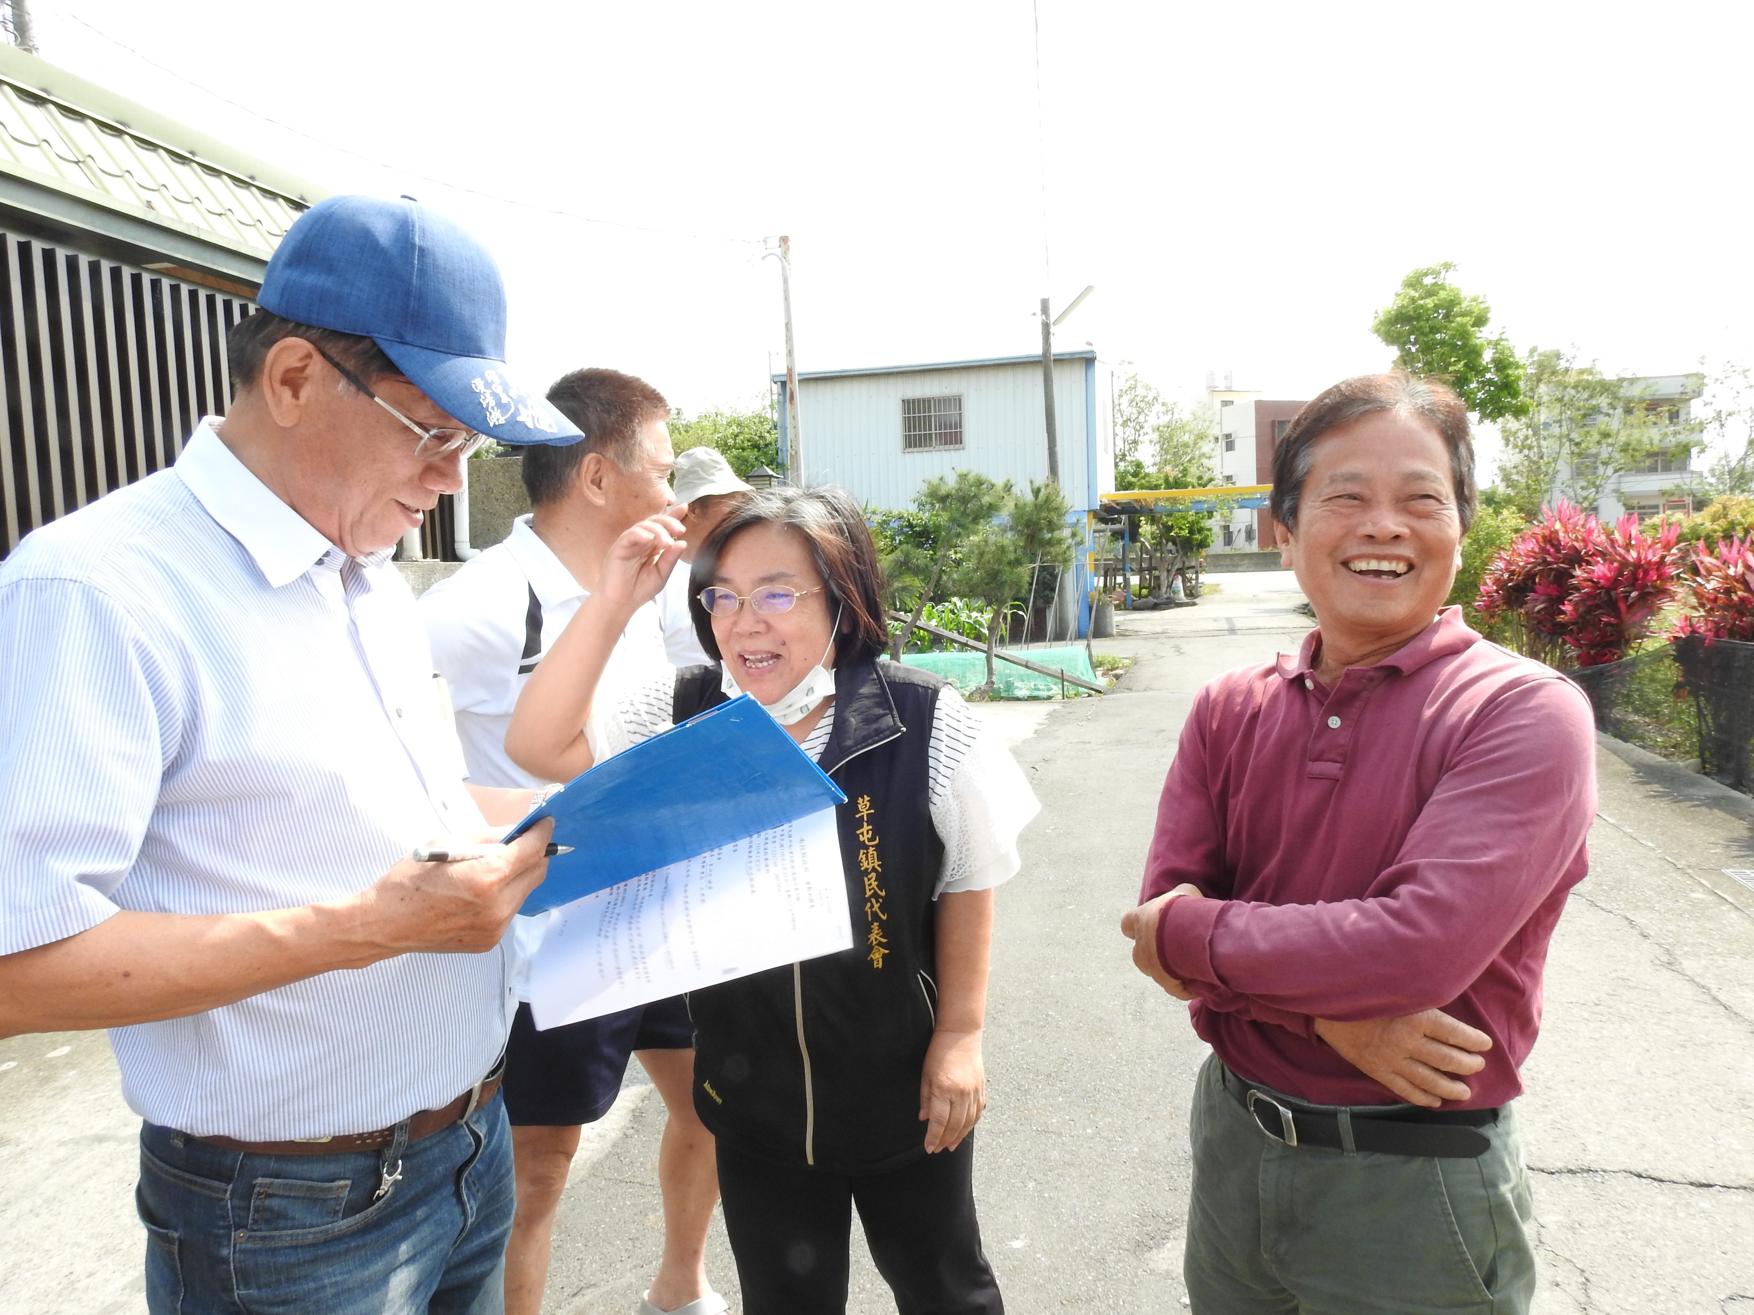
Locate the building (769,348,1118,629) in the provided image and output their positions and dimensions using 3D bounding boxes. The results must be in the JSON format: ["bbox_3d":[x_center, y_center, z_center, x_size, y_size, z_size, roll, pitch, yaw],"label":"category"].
[{"bbox_3d":[1.607,-3.006,24.341,5.876,5.059,4.400,-1,5,14],"label":"building"}]

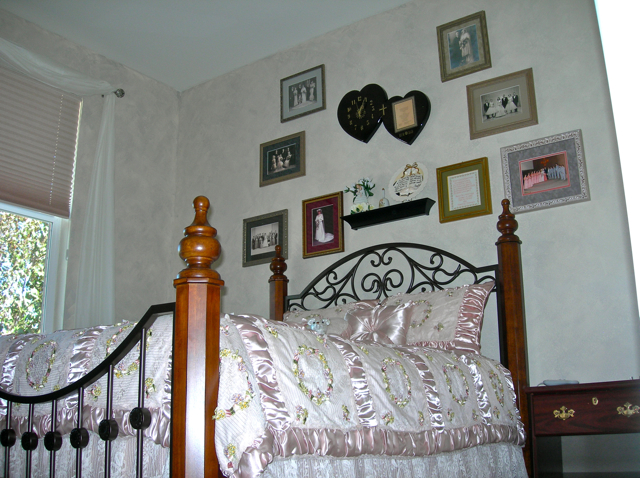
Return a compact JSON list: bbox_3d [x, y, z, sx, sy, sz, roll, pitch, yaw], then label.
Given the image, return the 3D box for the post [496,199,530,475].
[{"bbox_3d":[0.988,0.577,3.476,0.125,1.589,0.125,-11,-16,33],"label":"post"}]

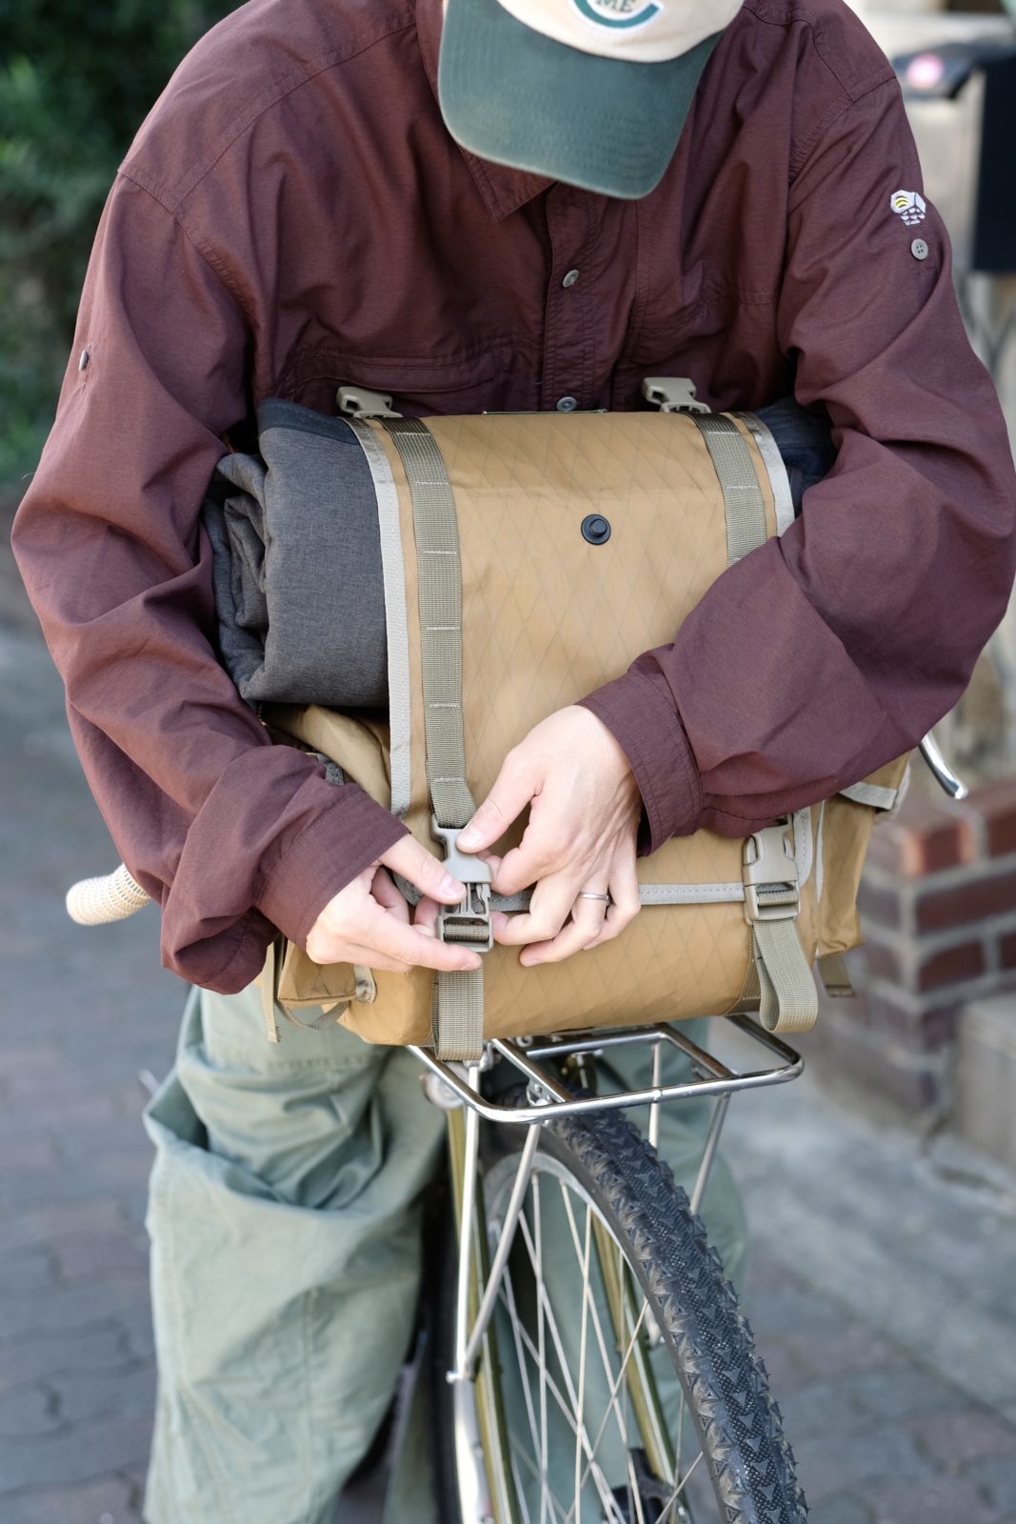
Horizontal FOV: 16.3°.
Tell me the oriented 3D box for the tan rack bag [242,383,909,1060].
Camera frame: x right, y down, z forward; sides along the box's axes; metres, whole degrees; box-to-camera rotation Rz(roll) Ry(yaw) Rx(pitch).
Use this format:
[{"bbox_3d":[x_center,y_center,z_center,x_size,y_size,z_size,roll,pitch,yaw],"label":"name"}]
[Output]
[{"bbox_3d":[0.026,-0.029,2.220,0.405,0.355,0.220,-4,16,-15],"label":"tan rack bag"}]

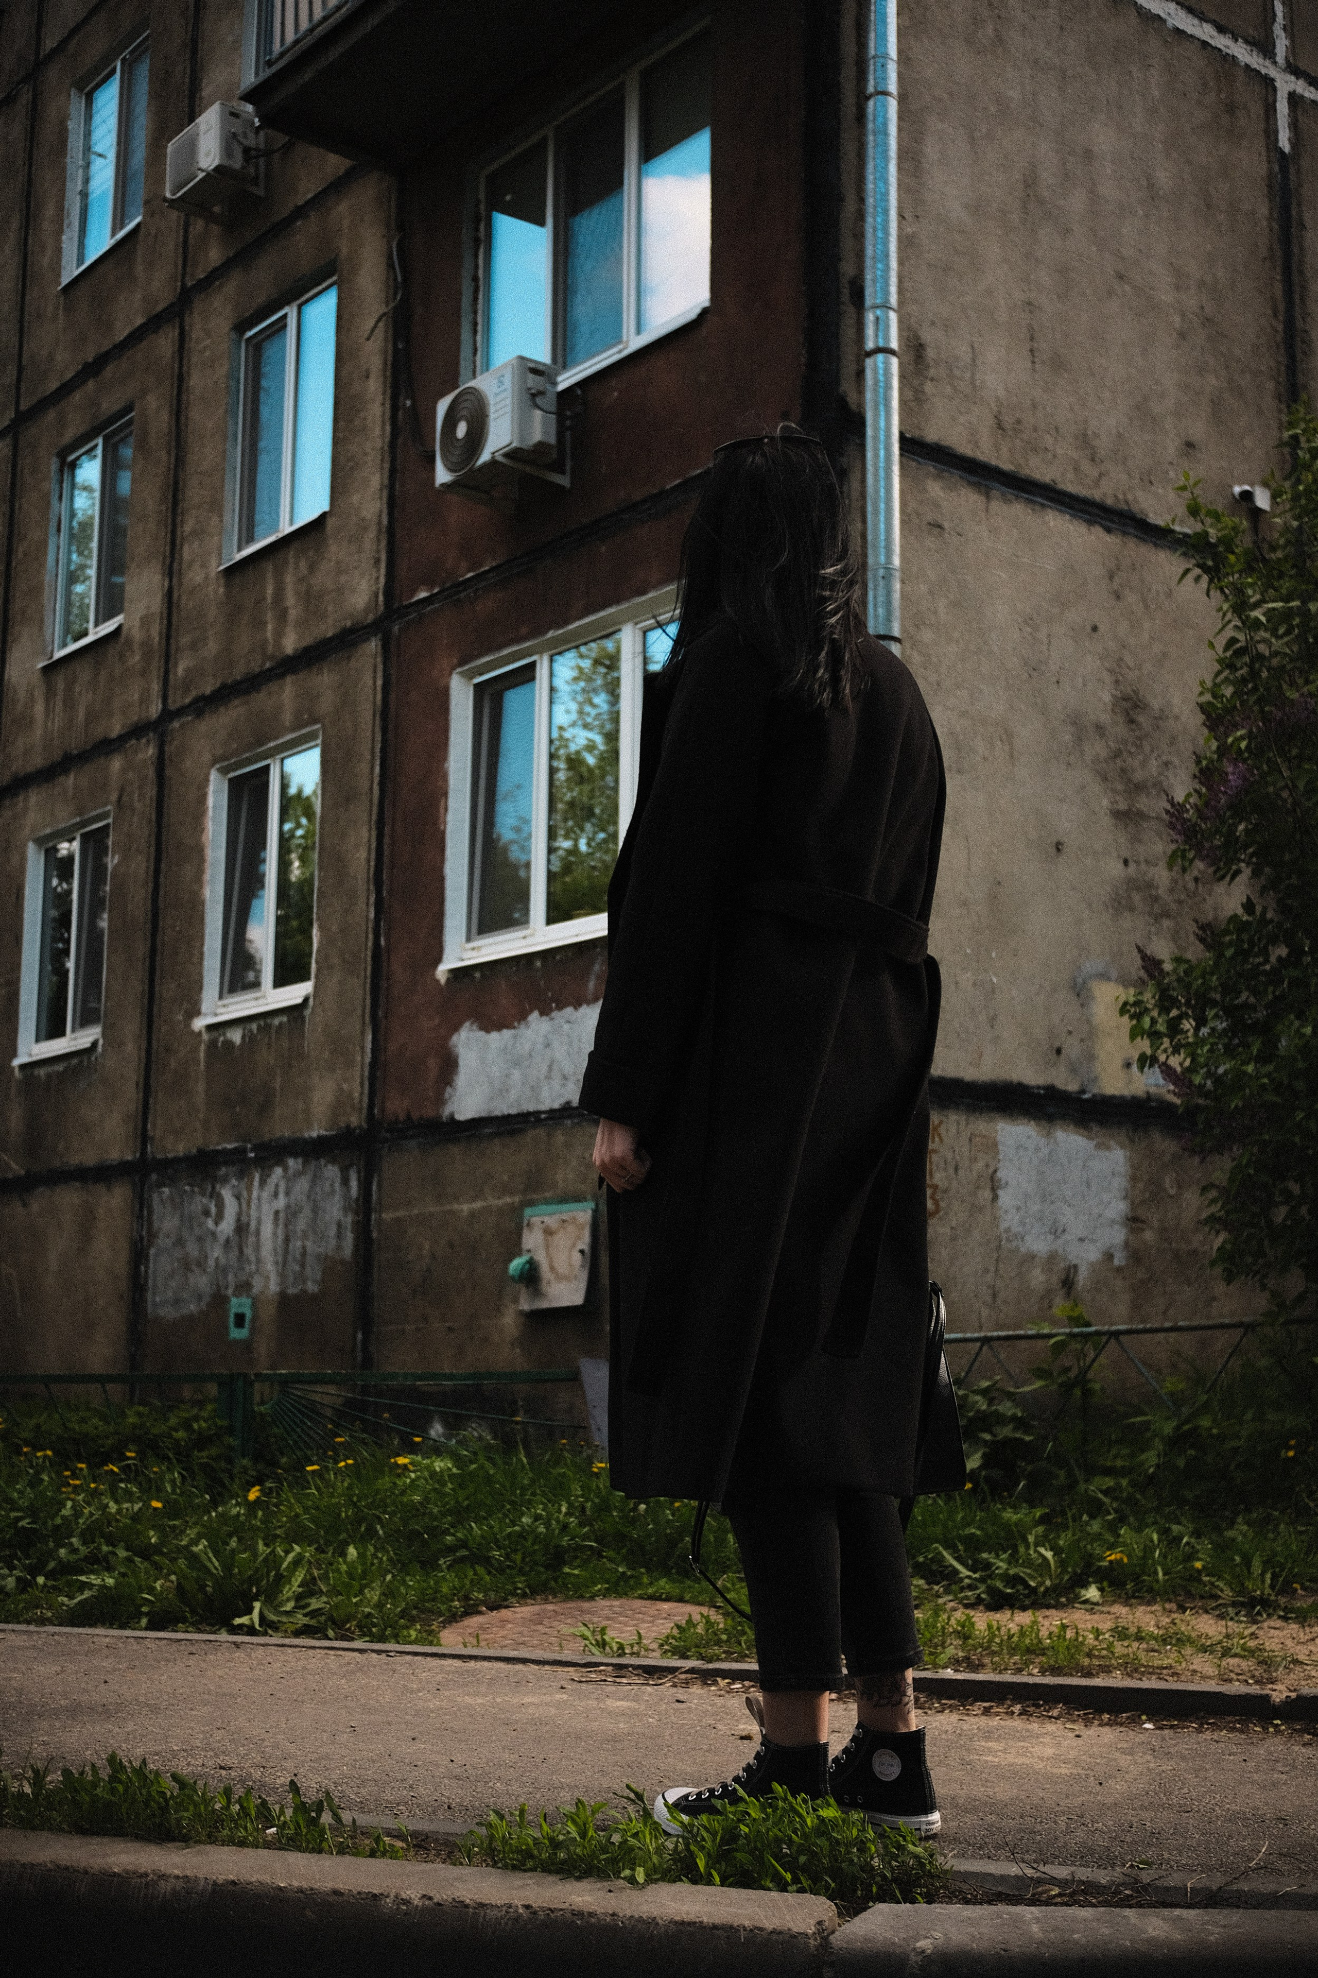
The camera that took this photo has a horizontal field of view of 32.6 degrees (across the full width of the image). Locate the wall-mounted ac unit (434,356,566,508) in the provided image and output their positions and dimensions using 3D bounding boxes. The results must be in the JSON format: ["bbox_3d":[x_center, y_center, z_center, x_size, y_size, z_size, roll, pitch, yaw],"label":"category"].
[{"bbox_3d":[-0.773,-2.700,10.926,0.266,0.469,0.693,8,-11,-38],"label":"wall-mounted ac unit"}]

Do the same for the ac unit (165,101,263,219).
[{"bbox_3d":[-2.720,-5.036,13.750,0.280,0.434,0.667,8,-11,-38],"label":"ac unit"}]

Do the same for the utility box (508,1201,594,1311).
[{"bbox_3d":[-0.480,1.221,10.238,0.150,0.470,0.530,8,-11,-38],"label":"utility box"}]

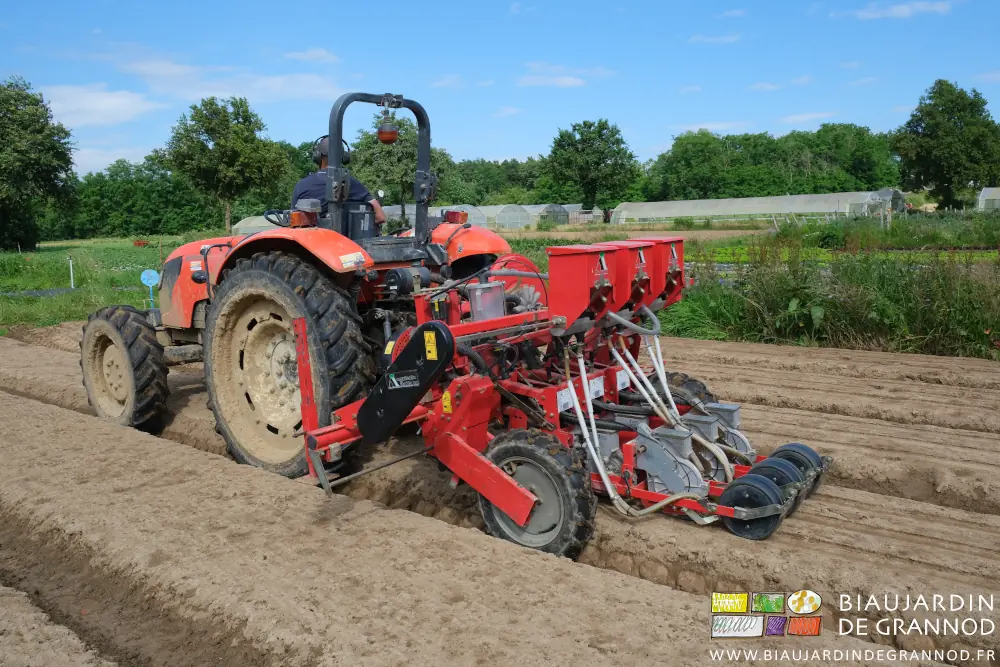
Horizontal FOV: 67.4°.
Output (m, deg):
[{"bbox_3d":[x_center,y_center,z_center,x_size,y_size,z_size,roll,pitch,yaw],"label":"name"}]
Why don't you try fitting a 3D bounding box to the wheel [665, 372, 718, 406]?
[{"bbox_3d":[1.084,0.583,4.661,0.665,0.665,0.150,8,13,38],"label":"wheel"}]

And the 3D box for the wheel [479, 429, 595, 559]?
[{"bbox_3d":[0.157,0.779,3.543,0.665,0.665,0.150,8,13,38],"label":"wheel"}]

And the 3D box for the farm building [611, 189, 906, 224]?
[{"bbox_3d":[32.466,-16.527,98.000,36.000,3.300,9.000,7,12,32],"label":"farm building"}]

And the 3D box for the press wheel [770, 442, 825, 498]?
[{"bbox_3d":[1.558,0.729,3.974,0.285,0.285,0.120,5,10,37],"label":"press wheel"}]

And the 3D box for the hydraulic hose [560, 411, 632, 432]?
[{"bbox_3d":[0.495,0.453,3.760,0.480,0.075,0.060,8,13,38],"label":"hydraulic hose"}]

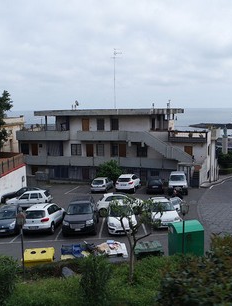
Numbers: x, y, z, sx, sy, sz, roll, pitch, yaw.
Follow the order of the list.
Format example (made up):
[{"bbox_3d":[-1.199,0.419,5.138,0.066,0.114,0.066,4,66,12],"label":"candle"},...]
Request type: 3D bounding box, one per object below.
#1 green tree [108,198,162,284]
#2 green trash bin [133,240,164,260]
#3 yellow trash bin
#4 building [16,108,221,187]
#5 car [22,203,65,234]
[{"bbox_3d":[0.655,3.125,10.653,1.800,3.064,1.750,-1,8,0],"label":"green tree"},{"bbox_3d":[1.492,4.784,13.749,1.250,1.270,0.970,-1,8,-4],"label":"green trash bin"},{"bbox_3d":[-3.217,4.741,12.905,1.220,1.250,0.950,-2,3,-3],"label":"yellow trash bin"},{"bbox_3d":[0.235,-0.997,38.837,23.000,8.700,9.500,1,8,11],"label":"building"},{"bbox_3d":[-4.672,4.101,20.254,1.810,1.680,4.430,-2,3,3],"label":"car"}]

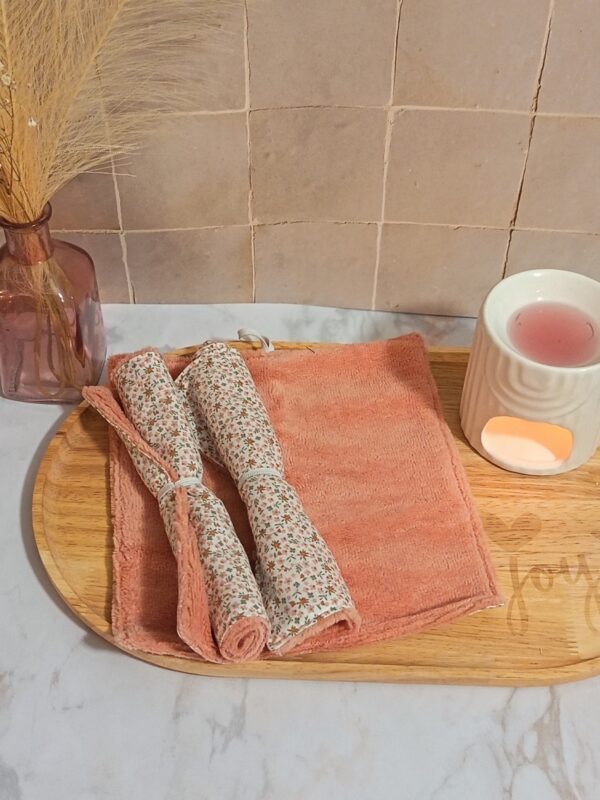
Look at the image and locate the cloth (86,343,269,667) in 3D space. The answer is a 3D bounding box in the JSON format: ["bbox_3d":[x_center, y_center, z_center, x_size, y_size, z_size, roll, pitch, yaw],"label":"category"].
[{"bbox_3d":[-0.088,0.063,0.751,0.061,0.037,0.249,-14,49,-14],"label":"cloth"}]

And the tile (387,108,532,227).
[{"bbox_3d":[0.117,-0.175,0.838,0.101,0.102,0.009,0,47,-1],"label":"tile"}]

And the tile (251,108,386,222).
[{"bbox_3d":[0.014,-0.177,0.835,0.099,0.101,0.009,0,47,-1],"label":"tile"}]

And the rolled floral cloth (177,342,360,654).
[{"bbox_3d":[-0.027,0.052,0.761,0.059,0.037,0.251,-12,48,-11],"label":"rolled floral cloth"}]

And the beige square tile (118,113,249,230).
[{"bbox_3d":[-0.088,-0.173,0.836,0.101,0.101,0.009,0,47,-1],"label":"beige square tile"}]

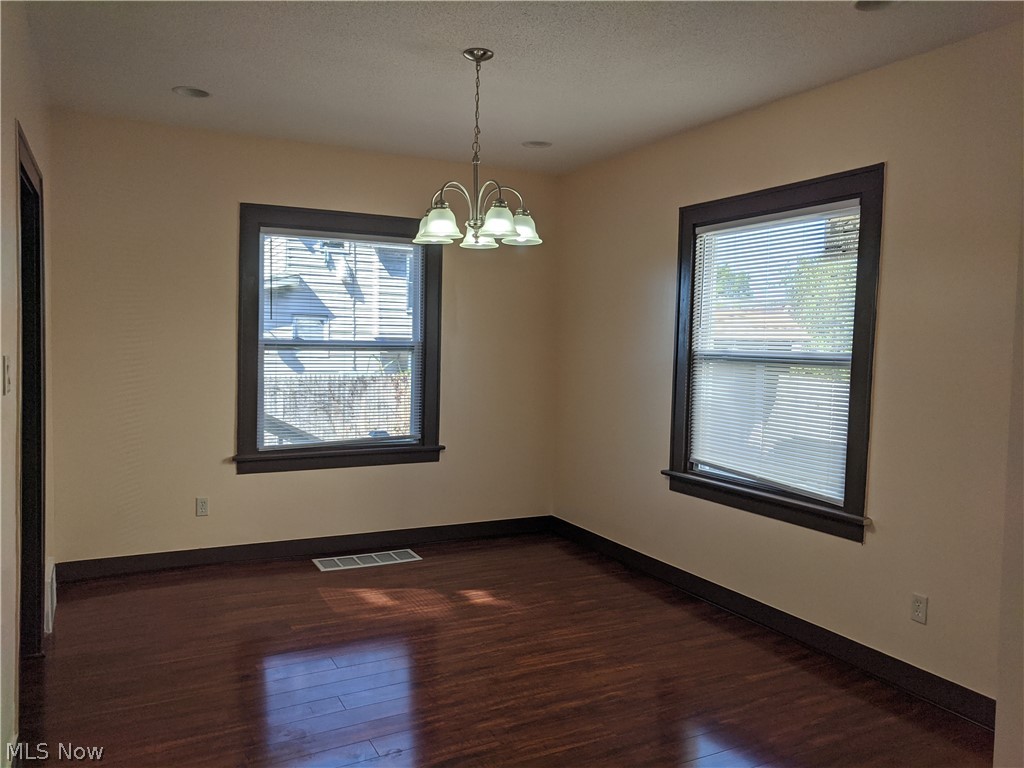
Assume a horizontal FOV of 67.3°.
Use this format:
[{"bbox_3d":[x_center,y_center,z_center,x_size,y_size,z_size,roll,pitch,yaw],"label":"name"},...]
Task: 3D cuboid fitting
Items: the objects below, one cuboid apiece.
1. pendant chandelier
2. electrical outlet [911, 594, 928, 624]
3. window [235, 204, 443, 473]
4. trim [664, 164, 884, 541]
[{"bbox_3d":[-0.153,-1.038,3.394,0.595,0.810,0.595,1,3,0],"label":"pendant chandelier"},{"bbox_3d":[1.738,0.960,3.276,0.010,0.114,0.070,0,4,-27],"label":"electrical outlet"},{"bbox_3d":[-1.120,-0.285,5.184,1.420,1.711,0.090,0,4,-27],"label":"window"},{"bbox_3d":[1.333,-0.165,4.082,0.120,1.712,1.420,0,4,-27],"label":"trim"}]

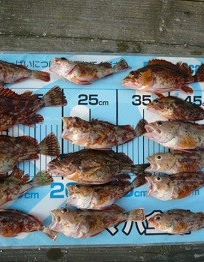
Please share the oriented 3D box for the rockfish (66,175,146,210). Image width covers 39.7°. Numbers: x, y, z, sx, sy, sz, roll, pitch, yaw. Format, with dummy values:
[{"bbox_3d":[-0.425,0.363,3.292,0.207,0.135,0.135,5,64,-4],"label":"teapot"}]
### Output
[{"bbox_3d":[0.013,0.114,0.514,0.156,0.026,0.052,-11,89,-5],"label":"rockfish"}]

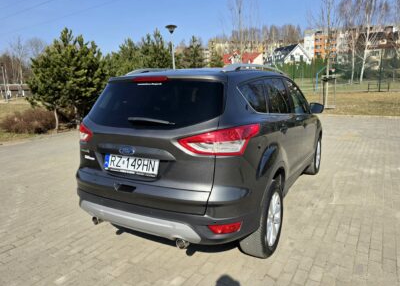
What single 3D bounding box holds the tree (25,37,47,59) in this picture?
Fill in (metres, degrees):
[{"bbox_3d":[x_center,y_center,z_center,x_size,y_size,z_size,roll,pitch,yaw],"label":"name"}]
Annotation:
[{"bbox_3d":[-25.993,-11.930,42.000,4.200,9.500,4.200,-8,12,-30],"label":"tree"}]

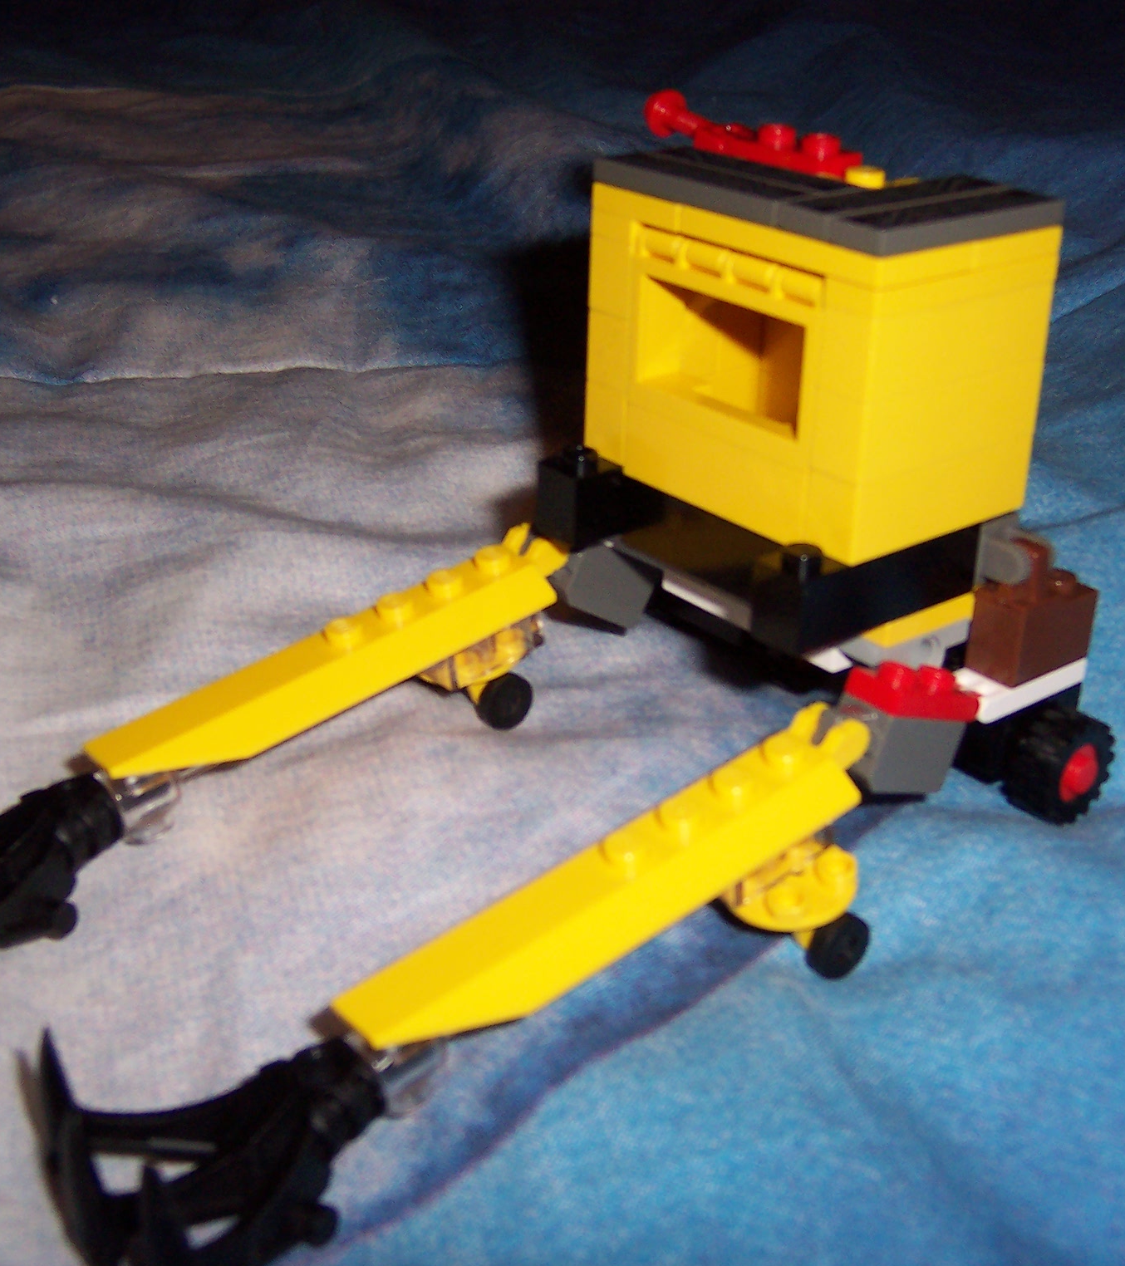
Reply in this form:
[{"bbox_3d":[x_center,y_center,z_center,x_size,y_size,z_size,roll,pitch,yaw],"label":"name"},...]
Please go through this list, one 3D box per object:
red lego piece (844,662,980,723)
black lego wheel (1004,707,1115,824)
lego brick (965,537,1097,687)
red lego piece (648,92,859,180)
[{"bbox_3d":[0.044,0.007,0.219,0.016,0.005,0.008,6,15,-43],"label":"red lego piece"},{"bbox_3d":[0.063,0.017,0.224,0.014,0.014,0.007,-17,31,-36],"label":"black lego wheel"},{"bbox_3d":[0.060,-0.004,0.222,0.016,0.017,0.008,-17,31,-36],"label":"lego brick"},{"bbox_3d":[0.023,-0.065,0.226,0.008,0.007,0.036,-17,31,-36],"label":"red lego piece"}]

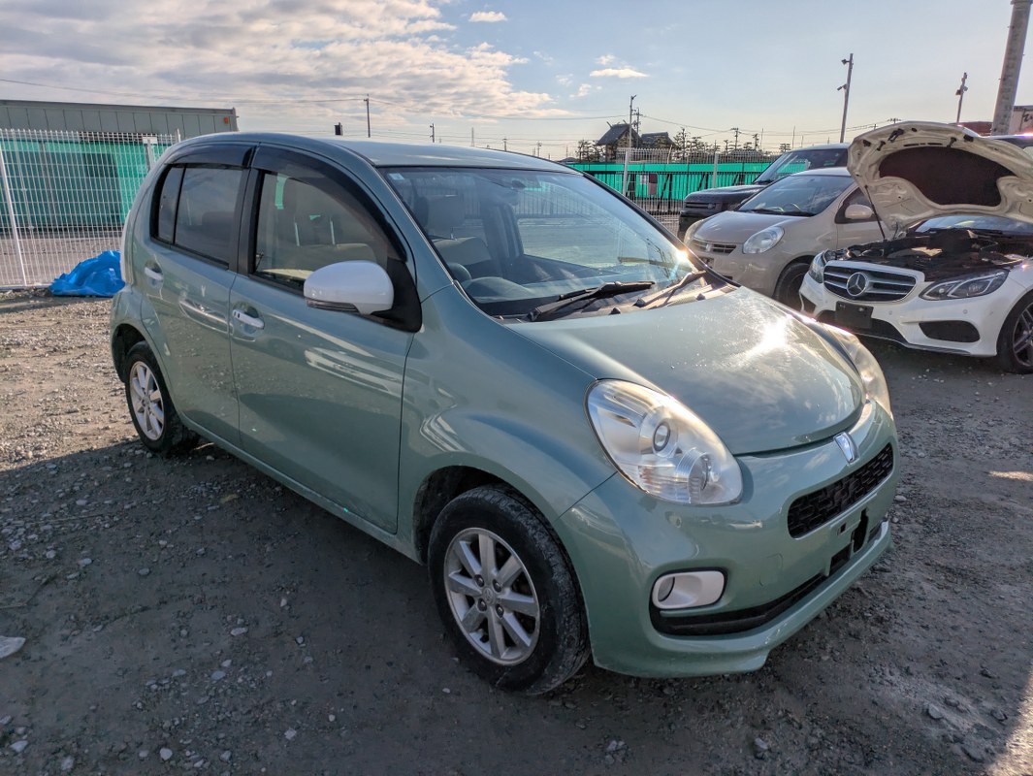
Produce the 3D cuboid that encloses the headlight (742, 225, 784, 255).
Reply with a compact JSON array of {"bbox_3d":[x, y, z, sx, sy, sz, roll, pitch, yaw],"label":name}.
[{"bbox_3d":[2.541,-1.514,7.688,0.380,0.260,0.290,-11,18,-31],"label":"headlight"}]

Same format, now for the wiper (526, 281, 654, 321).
[{"bbox_3d":[0.230,-0.285,2.303,0.560,0.070,0.100,-19,26,-39],"label":"wiper"}]

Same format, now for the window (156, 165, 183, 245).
[{"bbox_3d":[-1.519,-0.809,3.274,0.190,0.335,0.040,12,1,43],"label":"window"}]

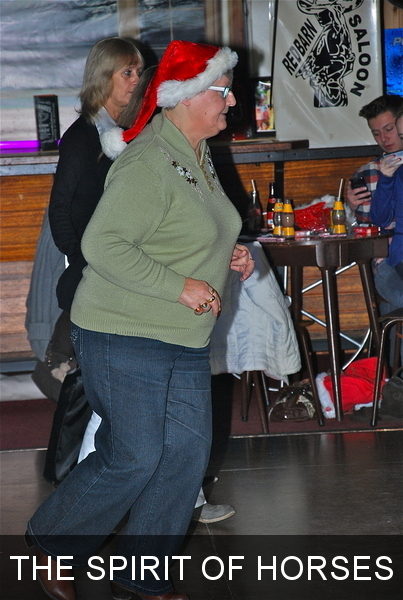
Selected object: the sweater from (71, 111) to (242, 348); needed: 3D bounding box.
[{"bbox_3d":[-0.126,-0.202,7.520,0.440,0.650,0.500,1,8,22],"label":"sweater"}]

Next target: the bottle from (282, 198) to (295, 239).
[{"bbox_3d":[0.356,-0.333,10.780,0.051,0.154,0.051,-2,7,0],"label":"bottle"}]

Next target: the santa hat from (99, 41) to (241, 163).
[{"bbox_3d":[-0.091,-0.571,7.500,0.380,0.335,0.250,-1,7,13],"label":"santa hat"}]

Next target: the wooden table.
[{"bbox_3d":[0.468,0.106,10.846,0.720,0.750,0.720,-2,7,0],"label":"wooden table"}]

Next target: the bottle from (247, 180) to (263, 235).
[{"bbox_3d":[0.219,-0.368,10.850,0.056,0.205,0.056,-2,7,0],"label":"bottle"}]

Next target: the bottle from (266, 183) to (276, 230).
[{"bbox_3d":[0.296,-0.392,11.050,0.049,0.195,0.049,-2,7,0],"label":"bottle"}]

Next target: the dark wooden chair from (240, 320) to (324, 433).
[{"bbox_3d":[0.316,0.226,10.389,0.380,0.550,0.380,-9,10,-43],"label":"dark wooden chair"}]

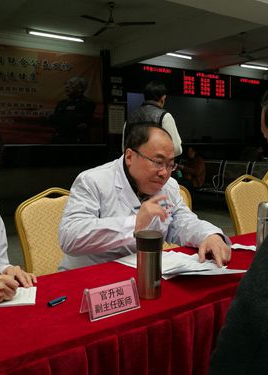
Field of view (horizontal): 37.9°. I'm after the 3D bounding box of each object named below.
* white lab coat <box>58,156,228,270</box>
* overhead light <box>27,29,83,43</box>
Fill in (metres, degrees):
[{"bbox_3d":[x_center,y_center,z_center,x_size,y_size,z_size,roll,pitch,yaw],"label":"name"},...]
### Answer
[{"bbox_3d":[-0.022,0.219,1.693,0.700,0.740,0.570,-5,8,-34],"label":"white lab coat"},{"bbox_3d":[-1.577,-3.047,7.833,1.240,0.090,0.100,-5,8,-34],"label":"overhead light"}]

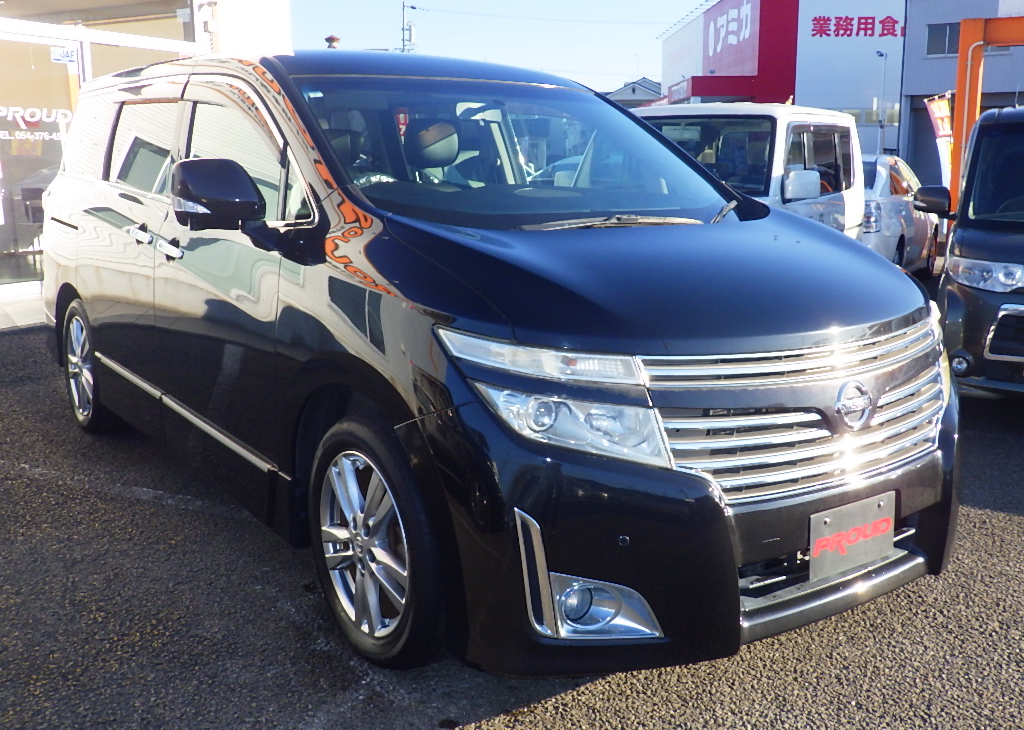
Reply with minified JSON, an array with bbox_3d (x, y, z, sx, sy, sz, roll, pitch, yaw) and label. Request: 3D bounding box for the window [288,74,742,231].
[{"bbox_3d":[0.063,-0.731,3.358,1.450,0.105,0.940,-7,45,-35],"label":"window"}]

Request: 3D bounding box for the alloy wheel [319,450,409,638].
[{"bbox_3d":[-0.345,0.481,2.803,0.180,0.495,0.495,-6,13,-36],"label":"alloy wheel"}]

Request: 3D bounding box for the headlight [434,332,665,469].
[{"bbox_3d":[0.083,0.076,2.366,0.330,0.285,0.540,-6,13,-36],"label":"headlight"}]

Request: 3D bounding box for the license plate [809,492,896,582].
[{"bbox_3d":[0.841,0.420,2.482,0.330,0.165,0.018,-7,10,-35],"label":"license plate"}]

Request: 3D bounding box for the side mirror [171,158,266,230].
[{"bbox_3d":[-0.814,-0.475,2.806,0.240,0.200,0.150,-7,13,-35],"label":"side mirror"}]

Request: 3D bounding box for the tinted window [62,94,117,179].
[{"bbox_3d":[-2.090,-1.104,4.937,0.060,0.390,0.880,5,6,-35],"label":"tinted window"}]

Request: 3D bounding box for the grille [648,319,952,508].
[{"bbox_3d":[0.807,0.117,2.572,1.180,0.385,0.230,-6,13,-36],"label":"grille"}]

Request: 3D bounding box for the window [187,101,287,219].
[{"bbox_3d":[-0.952,-0.718,3.449,0.040,0.410,0.940,8,5,-38],"label":"window"}]

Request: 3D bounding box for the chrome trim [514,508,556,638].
[{"bbox_3d":[0.053,0.455,2.207,0.085,0.295,0.050,2,11,9],"label":"chrome trim"}]

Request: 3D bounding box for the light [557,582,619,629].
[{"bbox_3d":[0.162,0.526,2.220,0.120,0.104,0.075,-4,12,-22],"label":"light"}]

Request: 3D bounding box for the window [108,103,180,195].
[{"bbox_3d":[-1.561,-0.911,4.257,0.040,0.400,0.830,8,5,-38],"label":"window"}]

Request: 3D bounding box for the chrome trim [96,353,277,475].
[{"bbox_3d":[-1.351,0.148,3.957,0.025,0.045,2.080,-6,14,-36],"label":"chrome trim"}]

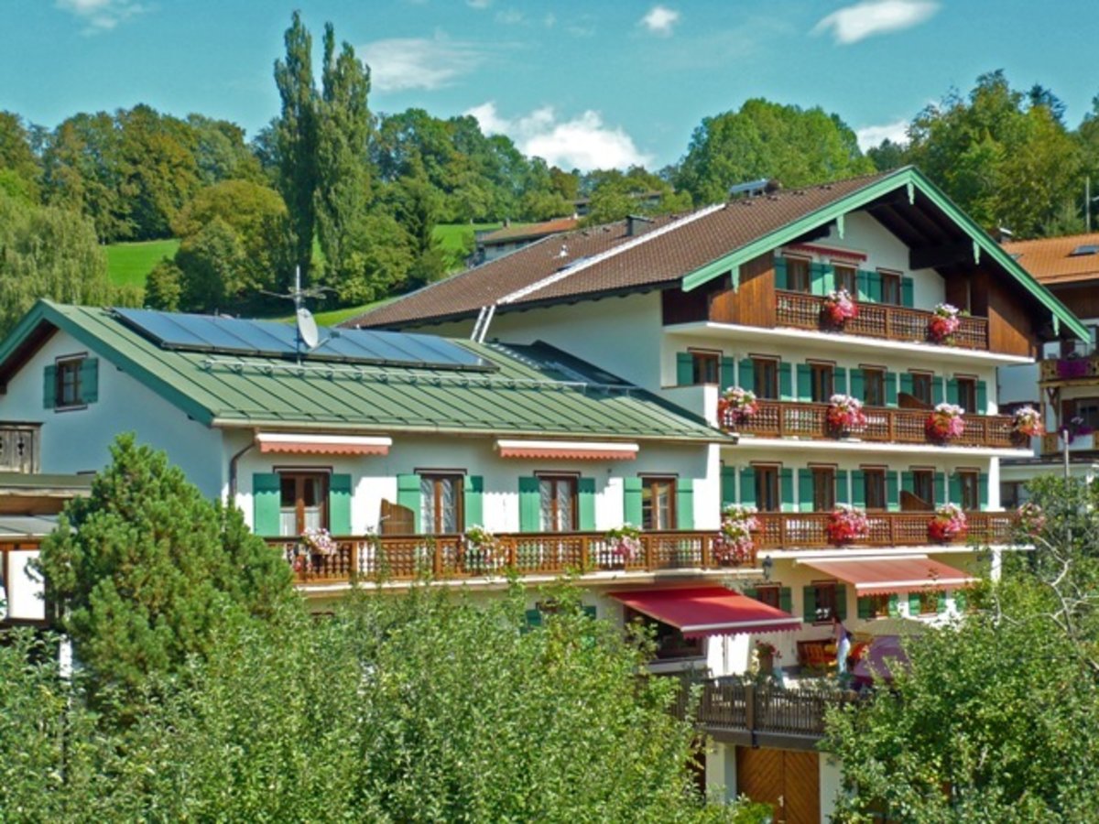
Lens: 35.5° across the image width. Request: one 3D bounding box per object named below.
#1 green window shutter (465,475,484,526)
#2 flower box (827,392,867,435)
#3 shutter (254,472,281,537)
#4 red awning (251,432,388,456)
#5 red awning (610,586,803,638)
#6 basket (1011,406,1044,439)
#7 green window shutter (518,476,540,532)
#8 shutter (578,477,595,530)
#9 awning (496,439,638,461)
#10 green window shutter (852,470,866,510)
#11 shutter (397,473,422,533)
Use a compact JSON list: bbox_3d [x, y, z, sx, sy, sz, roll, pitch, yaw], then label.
[{"bbox_3d":[-1.564,2.366,36.346,0.578,2.016,0.063,3,-5,-44],"label":"green window shutter"},{"bbox_3d":[7.888,0.085,45.364,0.966,1.008,0.735,3,-5,-44],"label":"flower box"},{"bbox_3d":[-5.264,2.161,31.941,0.570,2.000,0.050,3,-5,-43],"label":"shutter"},{"bbox_3d":[-4.322,0.630,32.627,3.110,0.360,0.420,3,-4,-43],"label":"red awning"},{"bbox_3d":[3.575,4.603,39.596,4.200,0.987,2.257,3,-5,-44],"label":"red awning"},{"bbox_3d":[13.880,0.319,49.730,0.980,1.000,0.820,3,-5,-43],"label":"basket"},{"bbox_3d":[-0.401,2.431,37.452,0.620,2.006,0.063,3,-5,-44],"label":"green window shutter"},{"bbox_3d":[0.833,2.439,37.655,0.540,2.000,0.050,3,-5,-43],"label":"shutter"},{"bbox_3d":[0.371,0.841,37.045,4.220,0.370,0.420,3,-4,-43],"label":"awning"},{"bbox_3d":[8.428,2.627,46.705,0.550,2.000,0.050,3,-4,-43],"label":"green window shutter"},{"bbox_3d":[-2.804,2.257,34.247,0.570,2.000,0.050,3,-5,-43],"label":"shutter"}]

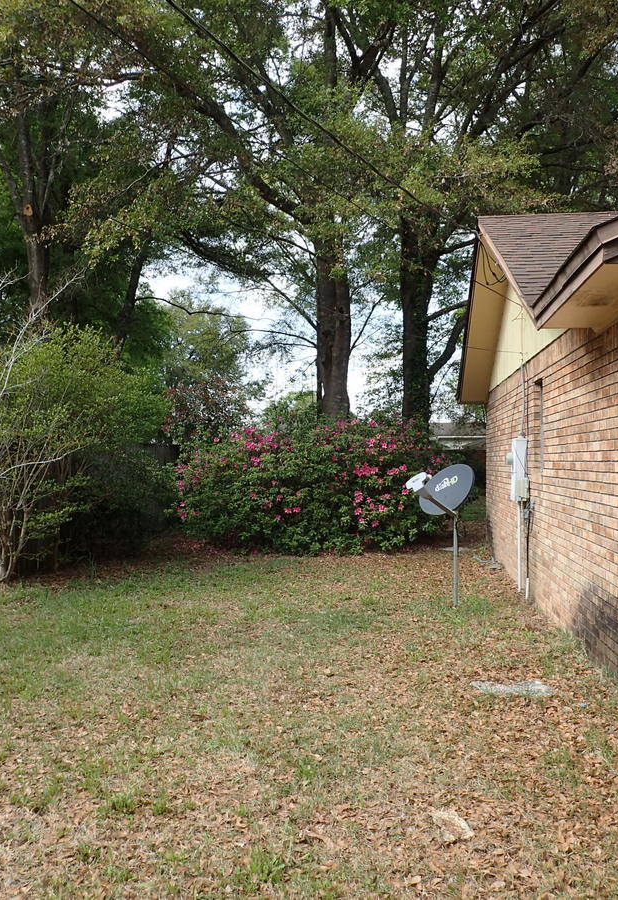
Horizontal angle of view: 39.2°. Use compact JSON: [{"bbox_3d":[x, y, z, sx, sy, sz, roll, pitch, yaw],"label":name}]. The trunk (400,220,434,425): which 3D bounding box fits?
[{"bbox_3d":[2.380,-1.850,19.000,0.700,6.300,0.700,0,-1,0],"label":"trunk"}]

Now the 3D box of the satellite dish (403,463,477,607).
[{"bbox_3d":[1.200,0.780,8.080,0.720,1.380,0.620,1,-1,-36],"label":"satellite dish"}]

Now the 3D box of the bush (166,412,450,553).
[{"bbox_3d":[0.100,0.530,14.500,4.600,2.100,2.600,0,-1,0],"label":"bush"}]

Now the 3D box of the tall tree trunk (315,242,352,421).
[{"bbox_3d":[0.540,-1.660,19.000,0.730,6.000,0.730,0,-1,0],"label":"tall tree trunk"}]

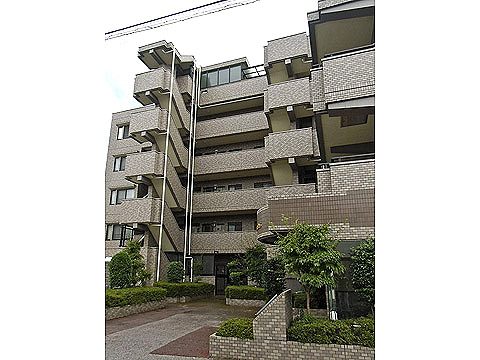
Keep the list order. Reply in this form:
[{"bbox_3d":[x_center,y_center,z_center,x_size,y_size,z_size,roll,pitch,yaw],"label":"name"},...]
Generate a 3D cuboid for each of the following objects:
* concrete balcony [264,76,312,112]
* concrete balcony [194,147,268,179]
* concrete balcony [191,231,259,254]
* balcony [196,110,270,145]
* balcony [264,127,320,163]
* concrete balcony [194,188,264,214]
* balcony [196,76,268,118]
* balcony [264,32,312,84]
[{"bbox_3d":[2.738,-4.238,18.081,2.750,1.450,1.600,-6,-18,18],"label":"concrete balcony"},{"bbox_3d":[-0.497,-1.130,23.959,5.450,1.530,1.400,-6,-18,18],"label":"concrete balcony"},{"bbox_3d":[-0.696,4.282,22.402,5.000,1.390,1.400,-6,-18,18],"label":"concrete balcony"},{"bbox_3d":[-0.503,-3.782,24.759,5.450,1.450,1.400,-6,-18,18],"label":"balcony"},{"bbox_3d":[2.744,-1.548,17.269,2.750,1.430,1.600,-6,-18,18],"label":"balcony"},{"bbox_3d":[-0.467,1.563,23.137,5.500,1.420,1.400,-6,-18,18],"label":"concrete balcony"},{"bbox_3d":[-0.463,-6.525,25.570,5.550,1.530,1.400,-6,-18,18],"label":"balcony"},{"bbox_3d":[2.780,-6.930,19.042,2.750,1.460,1.900,-6,-18,18],"label":"balcony"}]

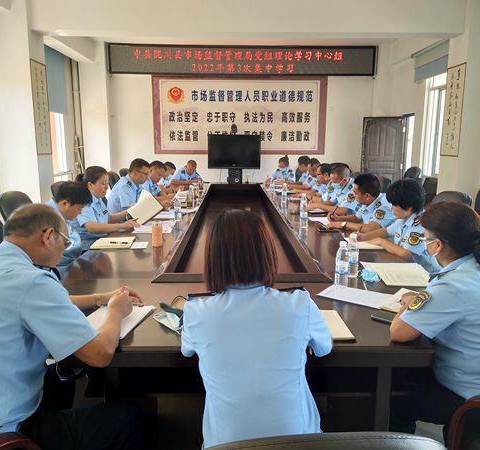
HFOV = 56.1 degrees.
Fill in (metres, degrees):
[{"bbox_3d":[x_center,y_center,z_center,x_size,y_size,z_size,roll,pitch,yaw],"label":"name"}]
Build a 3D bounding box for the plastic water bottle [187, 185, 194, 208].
[{"bbox_3d":[-0.548,-0.311,5.036,0.066,0.236,0.066,0,10,0],"label":"plastic water bottle"}]

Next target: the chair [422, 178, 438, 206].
[{"bbox_3d":[2.981,-0.269,7.285,0.600,0.905,0.580,-4,11,-22],"label":"chair"}]

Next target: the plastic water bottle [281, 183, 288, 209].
[{"bbox_3d":[0.547,-0.393,5.523,0.065,0.232,0.065,0,10,0],"label":"plastic water bottle"}]

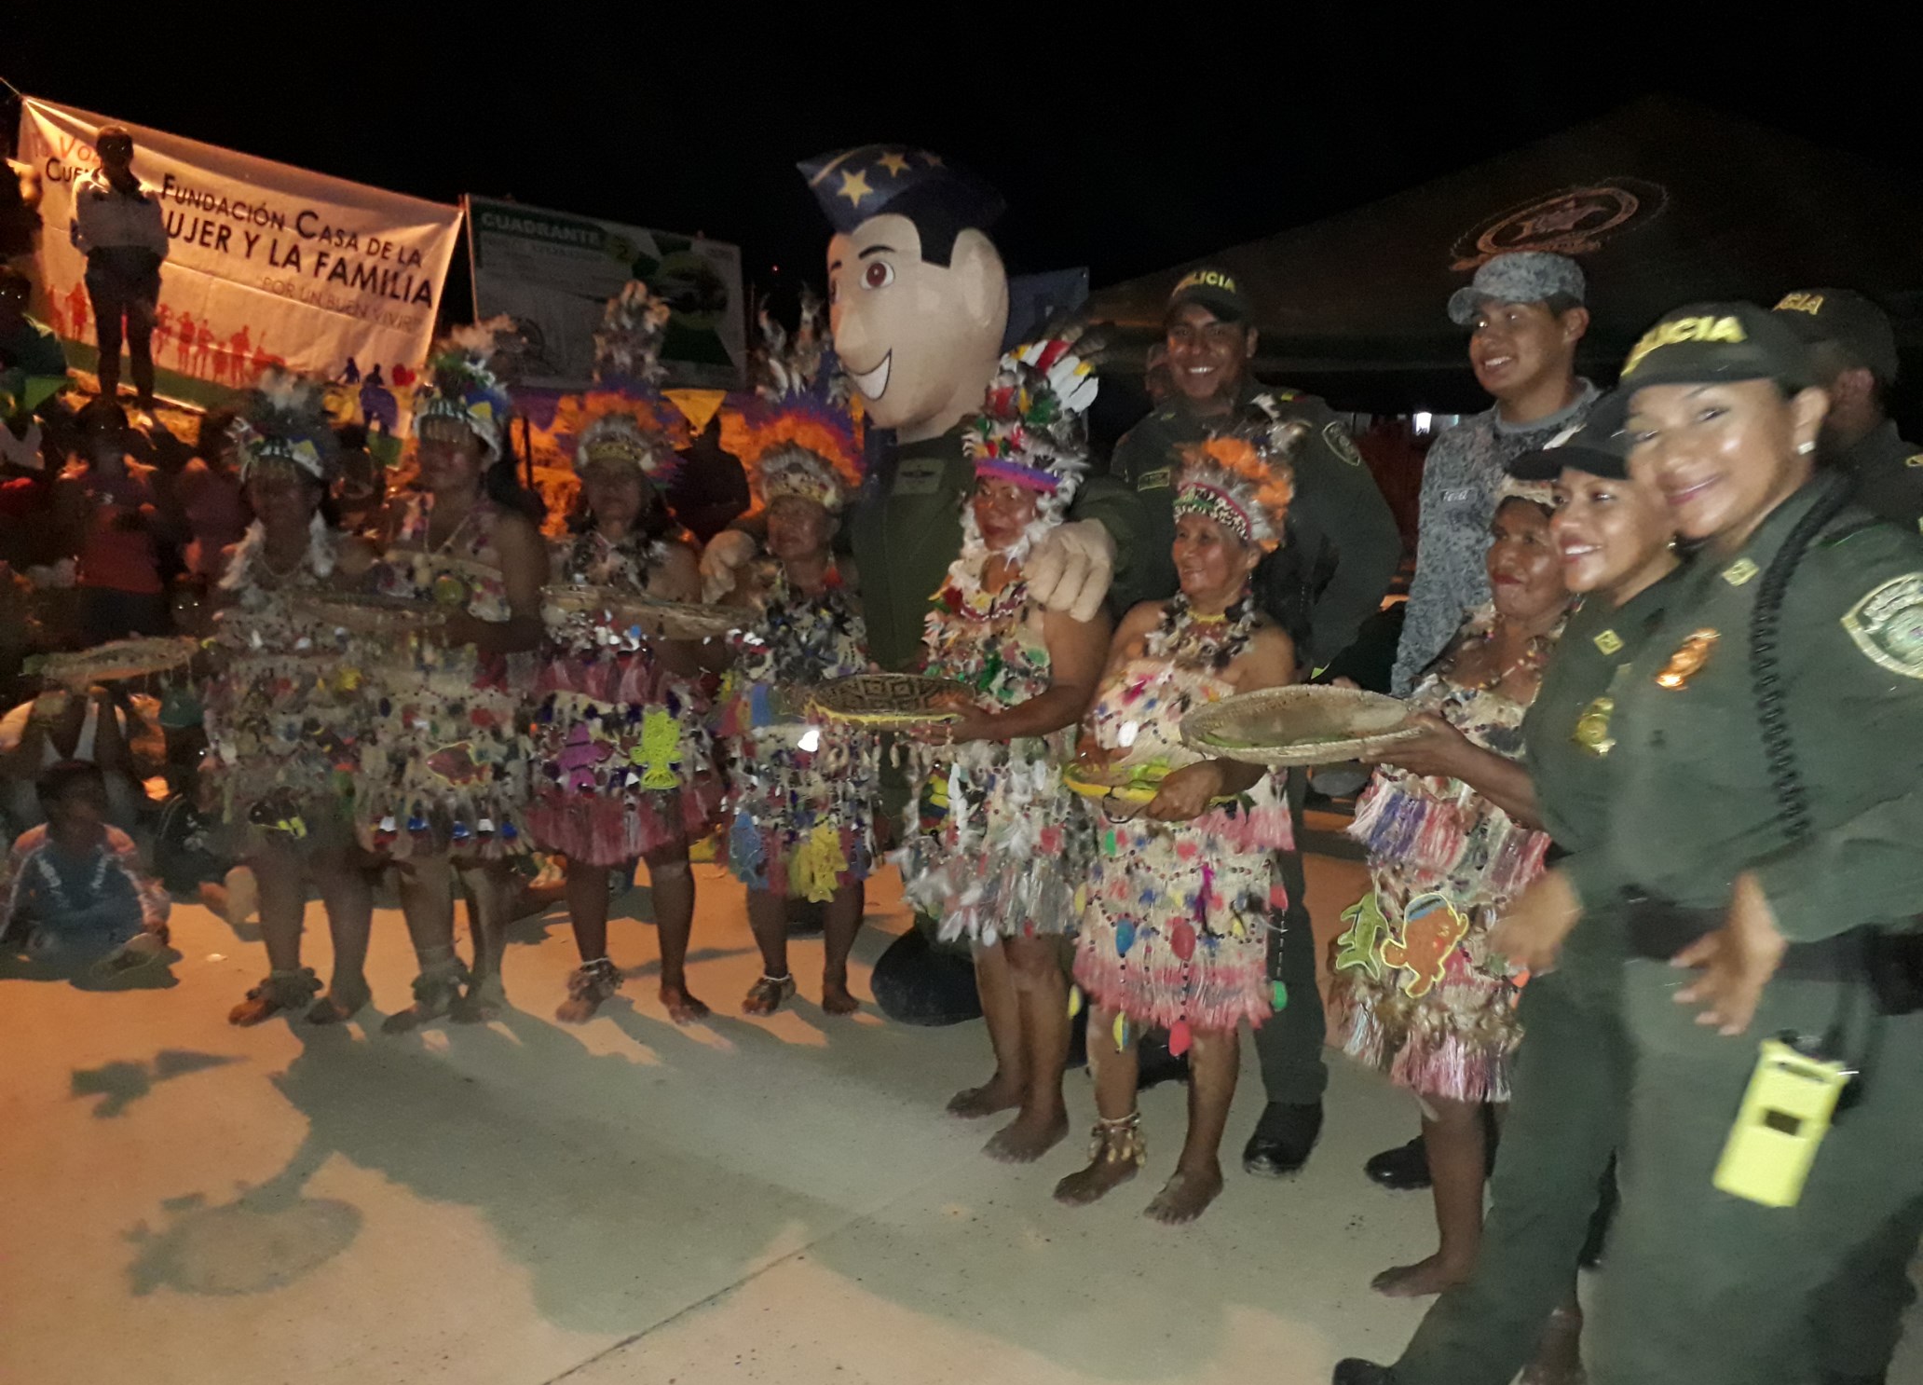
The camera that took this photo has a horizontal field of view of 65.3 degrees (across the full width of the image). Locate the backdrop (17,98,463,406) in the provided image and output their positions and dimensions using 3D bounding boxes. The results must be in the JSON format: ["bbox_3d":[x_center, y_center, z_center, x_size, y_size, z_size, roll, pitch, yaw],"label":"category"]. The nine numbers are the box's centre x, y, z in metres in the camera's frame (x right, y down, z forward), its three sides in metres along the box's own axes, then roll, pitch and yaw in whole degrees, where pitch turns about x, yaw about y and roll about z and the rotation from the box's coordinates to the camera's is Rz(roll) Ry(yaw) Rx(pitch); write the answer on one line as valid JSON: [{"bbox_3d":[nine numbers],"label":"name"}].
[{"bbox_3d":[-4.923,-2.719,10.000,3.000,1.720,0.060,14,13,-3],"label":"backdrop"}]

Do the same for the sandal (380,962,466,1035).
[{"bbox_3d":[-1.361,0.786,3.802,0.225,0.130,0.100,-9,15,-41],"label":"sandal"}]

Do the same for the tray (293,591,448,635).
[{"bbox_3d":[-1.486,-0.199,3.780,0.385,0.070,0.385,0,10,0],"label":"tray"}]

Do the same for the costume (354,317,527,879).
[{"bbox_3d":[-1.264,-0.248,3.675,0.430,1.300,0.360,7,13,29],"label":"costume"}]

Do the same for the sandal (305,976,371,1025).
[{"bbox_3d":[-1.587,0.767,3.811,0.090,0.090,0.220,7,15,25],"label":"sandal"}]

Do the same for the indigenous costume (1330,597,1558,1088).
[{"bbox_3d":[0.881,0.264,2.492,0.360,0.873,0.430,-8,12,-37],"label":"indigenous costume"}]

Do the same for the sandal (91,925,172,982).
[{"bbox_3d":[-2.253,0.710,4.063,0.225,0.085,0.070,-24,22,17],"label":"sandal"}]

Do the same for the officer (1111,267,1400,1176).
[{"bbox_3d":[0.587,0.073,3.051,0.560,1.810,0.340,7,15,26],"label":"officer"}]

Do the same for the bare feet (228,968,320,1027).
[{"bbox_3d":[-1.758,0.756,3.811,0.100,0.110,0.220,11,17,37],"label":"bare feet"}]

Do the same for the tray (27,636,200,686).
[{"bbox_3d":[-2.120,-0.077,3.750,0.410,0.065,0.400,-6,11,1],"label":"tray"}]

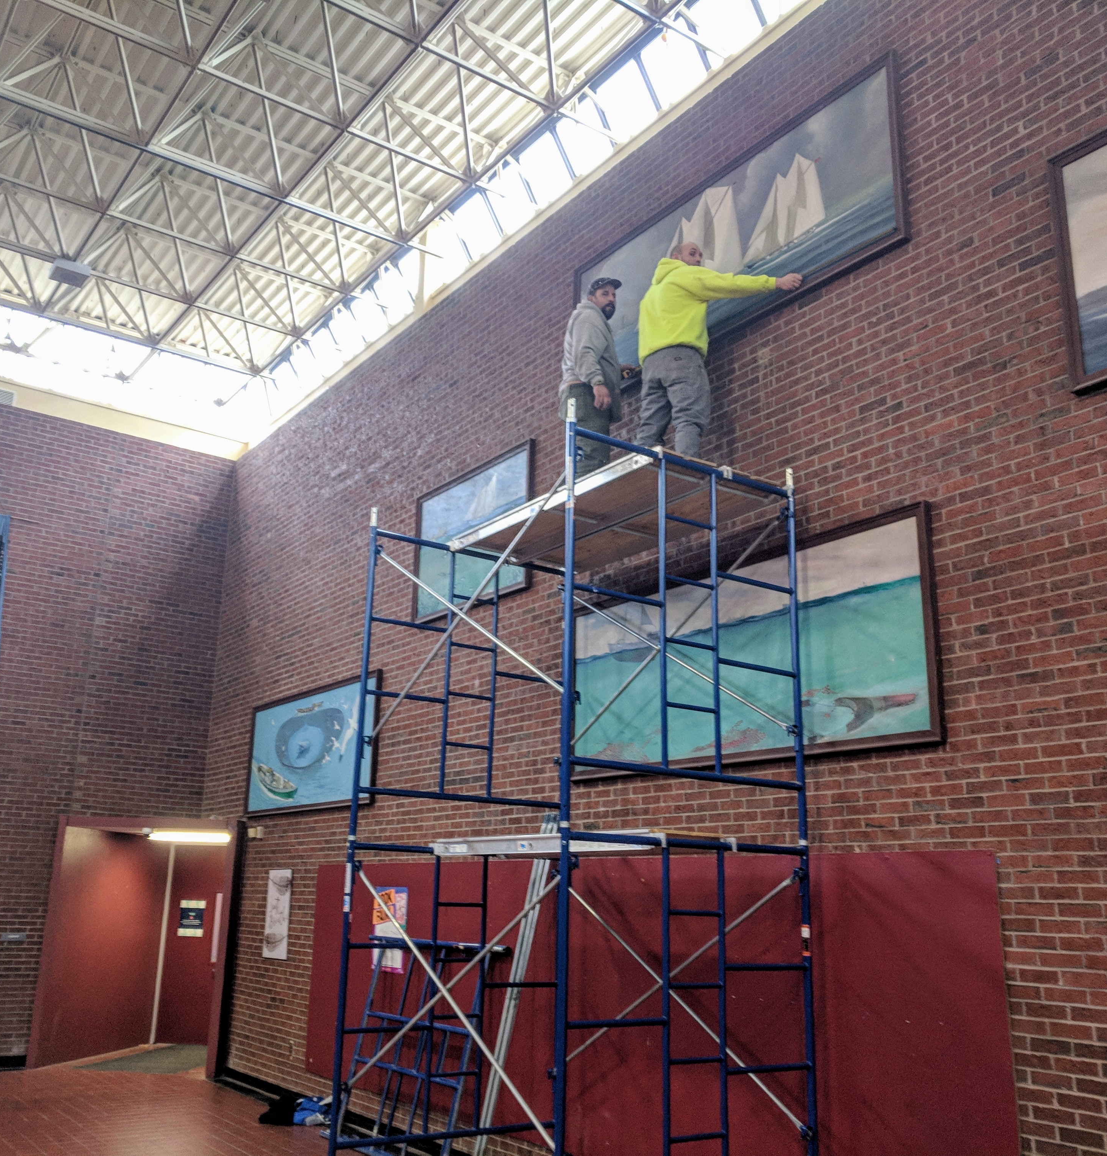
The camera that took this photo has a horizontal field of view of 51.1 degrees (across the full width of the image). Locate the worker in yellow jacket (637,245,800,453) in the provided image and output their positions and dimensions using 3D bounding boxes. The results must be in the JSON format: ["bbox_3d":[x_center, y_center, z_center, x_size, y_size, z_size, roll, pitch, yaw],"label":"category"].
[{"bbox_3d":[0.863,-1.321,6.752,0.970,1.760,0.580,-9,-18,33],"label":"worker in yellow jacket"}]

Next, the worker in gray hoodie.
[{"bbox_3d":[0.320,-1.168,7.433,0.540,1.770,0.550,7,-16,-20],"label":"worker in gray hoodie"}]

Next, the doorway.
[{"bbox_3d":[-4.499,3.925,12.434,2.100,2.630,0.250,-2,-15,10],"label":"doorway"}]

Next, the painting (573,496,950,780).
[{"bbox_3d":[1.020,0.506,6.864,0.060,1.200,3.030,12,-18,-34],"label":"painting"}]

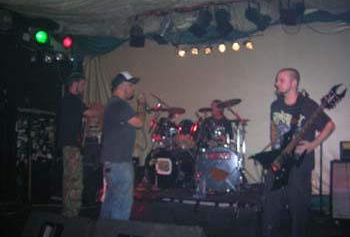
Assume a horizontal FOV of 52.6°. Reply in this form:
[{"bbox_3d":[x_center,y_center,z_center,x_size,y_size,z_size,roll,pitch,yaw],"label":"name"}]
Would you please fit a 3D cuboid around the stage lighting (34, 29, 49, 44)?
[{"bbox_3d":[-1.885,-1.158,5.000,0.200,0.200,0.290,0,17,-25],"label":"stage lighting"}]

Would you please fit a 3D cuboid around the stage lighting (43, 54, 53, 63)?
[{"bbox_3d":[-1.872,-0.881,5.200,0.130,0.130,0.150,0,18,-26],"label":"stage lighting"}]

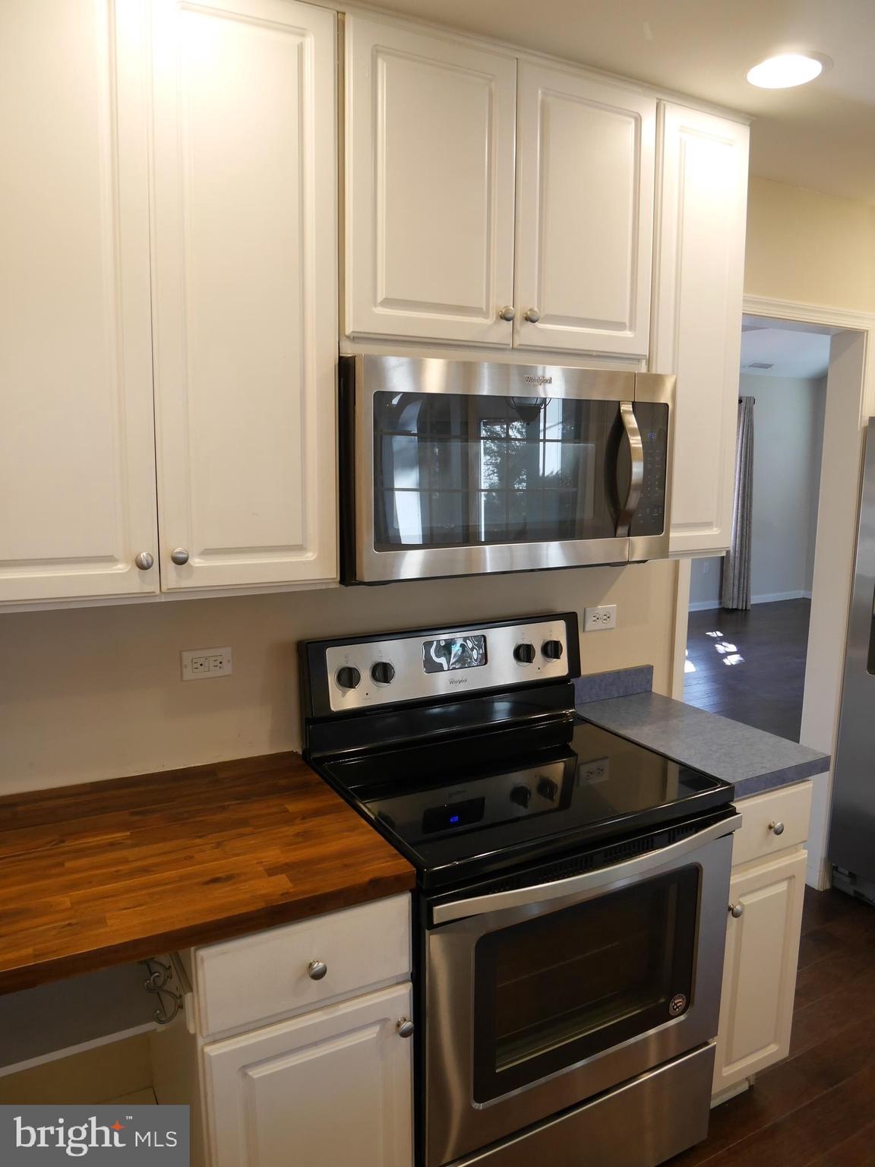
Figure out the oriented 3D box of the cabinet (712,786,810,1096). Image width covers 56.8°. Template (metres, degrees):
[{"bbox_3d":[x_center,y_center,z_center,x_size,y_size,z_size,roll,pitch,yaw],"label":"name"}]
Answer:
[{"bbox_3d":[0.623,0.824,2.172,0.296,0.832,0.606,-5,10,-27],"label":"cabinet"}]

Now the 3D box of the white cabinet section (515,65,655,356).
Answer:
[{"bbox_3d":[0.245,-0.799,1.875,0.370,0.558,0.330,-5,10,-27],"label":"white cabinet section"}]

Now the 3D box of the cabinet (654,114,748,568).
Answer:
[{"bbox_3d":[0.547,-0.599,2.072,0.299,1.030,0.326,-5,10,-27],"label":"cabinet"}]

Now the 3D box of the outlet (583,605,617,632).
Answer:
[{"bbox_3d":[0.469,0.101,2.320,0.114,0.070,0.009,-5,10,-27],"label":"outlet"}]

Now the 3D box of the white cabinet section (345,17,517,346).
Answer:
[{"bbox_3d":[-0.082,-0.772,1.704,0.371,0.558,0.330,-5,10,-27],"label":"white cabinet section"}]

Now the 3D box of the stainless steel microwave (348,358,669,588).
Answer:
[{"bbox_3d":[0.099,-0.258,1.823,0.761,0.416,0.440,-5,10,-27],"label":"stainless steel microwave"}]

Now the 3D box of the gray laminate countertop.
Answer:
[{"bbox_3d":[0.638,0.395,2.102,0.322,0.038,0.621,-5,10,-27],"label":"gray laminate countertop"}]

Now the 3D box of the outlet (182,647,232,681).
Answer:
[{"bbox_3d":[-0.514,0.181,1.813,0.112,0.069,0.009,-5,10,-27],"label":"outlet"}]

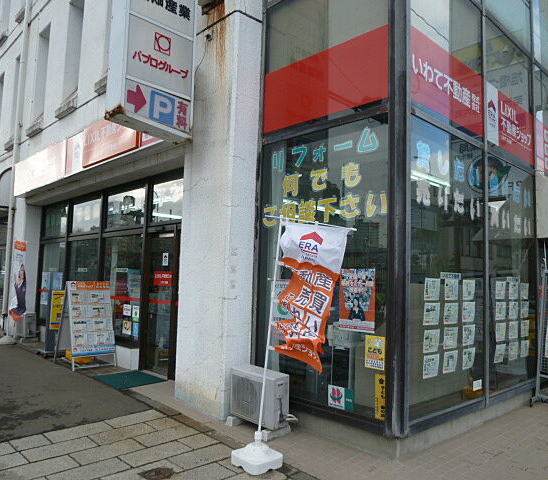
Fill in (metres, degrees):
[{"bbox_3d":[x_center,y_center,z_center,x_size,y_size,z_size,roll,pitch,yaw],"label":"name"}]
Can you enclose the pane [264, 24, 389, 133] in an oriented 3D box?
[{"bbox_3d":[0.508,-1.712,5.132,0.031,0.743,1.796,6,-6,-43],"label":"pane"}]

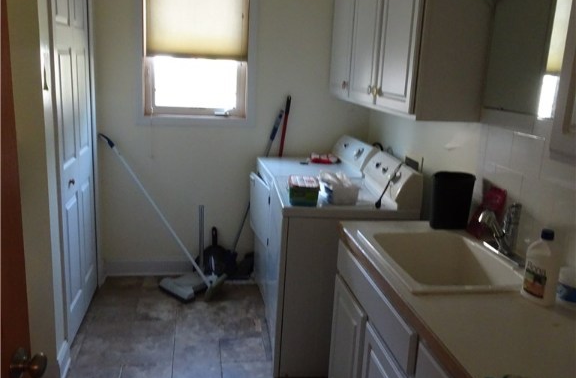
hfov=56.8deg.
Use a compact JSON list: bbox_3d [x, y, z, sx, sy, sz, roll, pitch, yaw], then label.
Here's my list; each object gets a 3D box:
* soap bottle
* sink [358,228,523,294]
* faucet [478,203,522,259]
[{"bbox_3d":[0.742,0.221,1.551,0.063,0.222,0.093,-3,15,-23],"label":"soap bottle"},{"bbox_3d":[0.589,0.323,1.962,0.560,0.200,0.650,1,14,-10],"label":"sink"},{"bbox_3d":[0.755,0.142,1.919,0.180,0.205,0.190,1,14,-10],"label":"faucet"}]

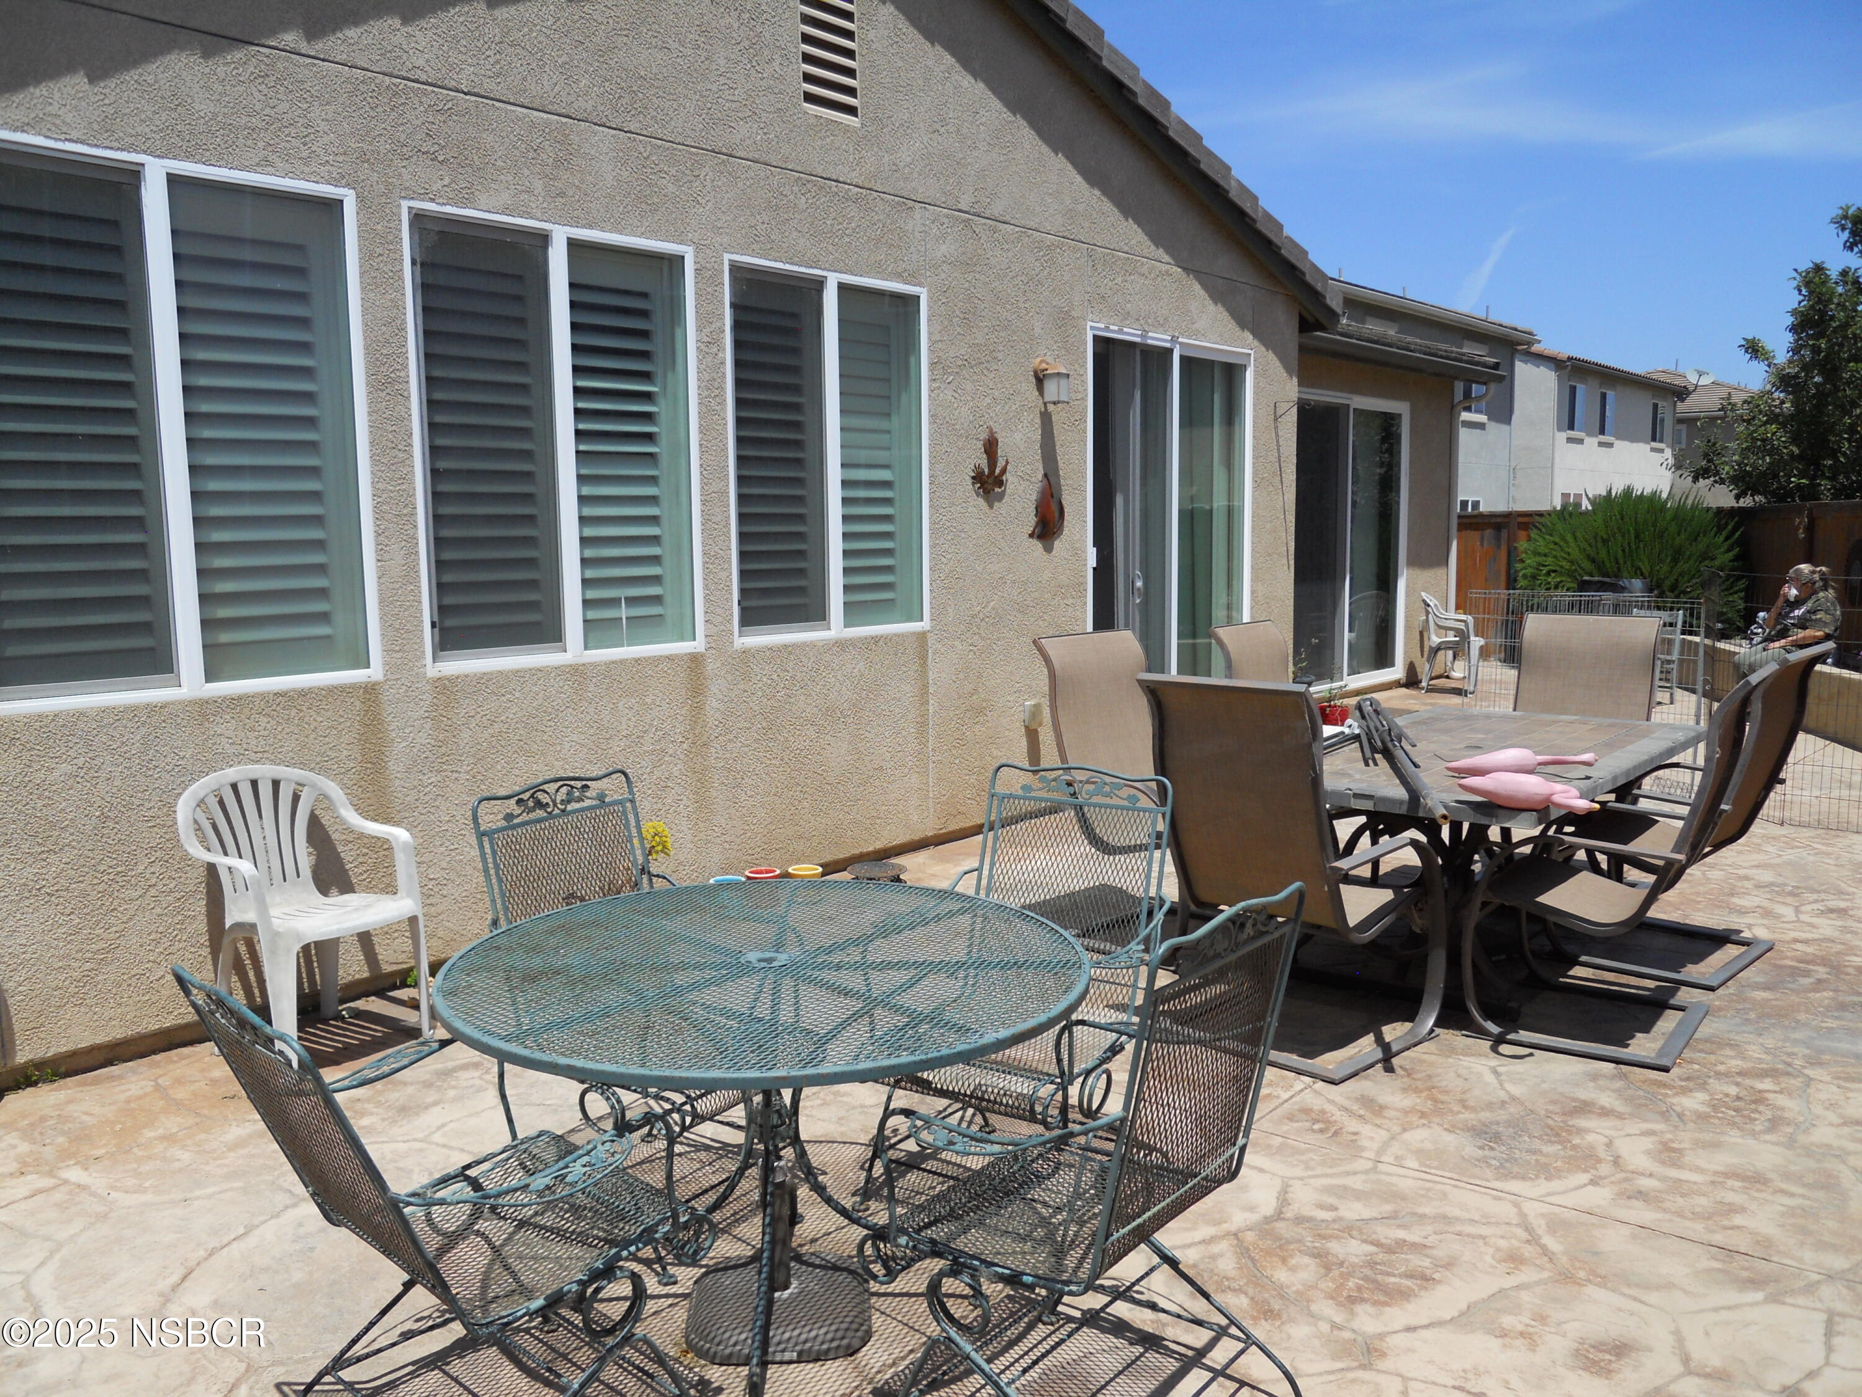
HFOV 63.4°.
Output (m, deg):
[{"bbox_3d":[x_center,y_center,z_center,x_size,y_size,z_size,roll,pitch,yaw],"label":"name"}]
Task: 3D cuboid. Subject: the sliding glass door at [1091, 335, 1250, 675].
[{"bbox_3d":[1.374,-0.809,8.589,0.110,2.440,1.736,5,9,40],"label":"sliding glass door"}]

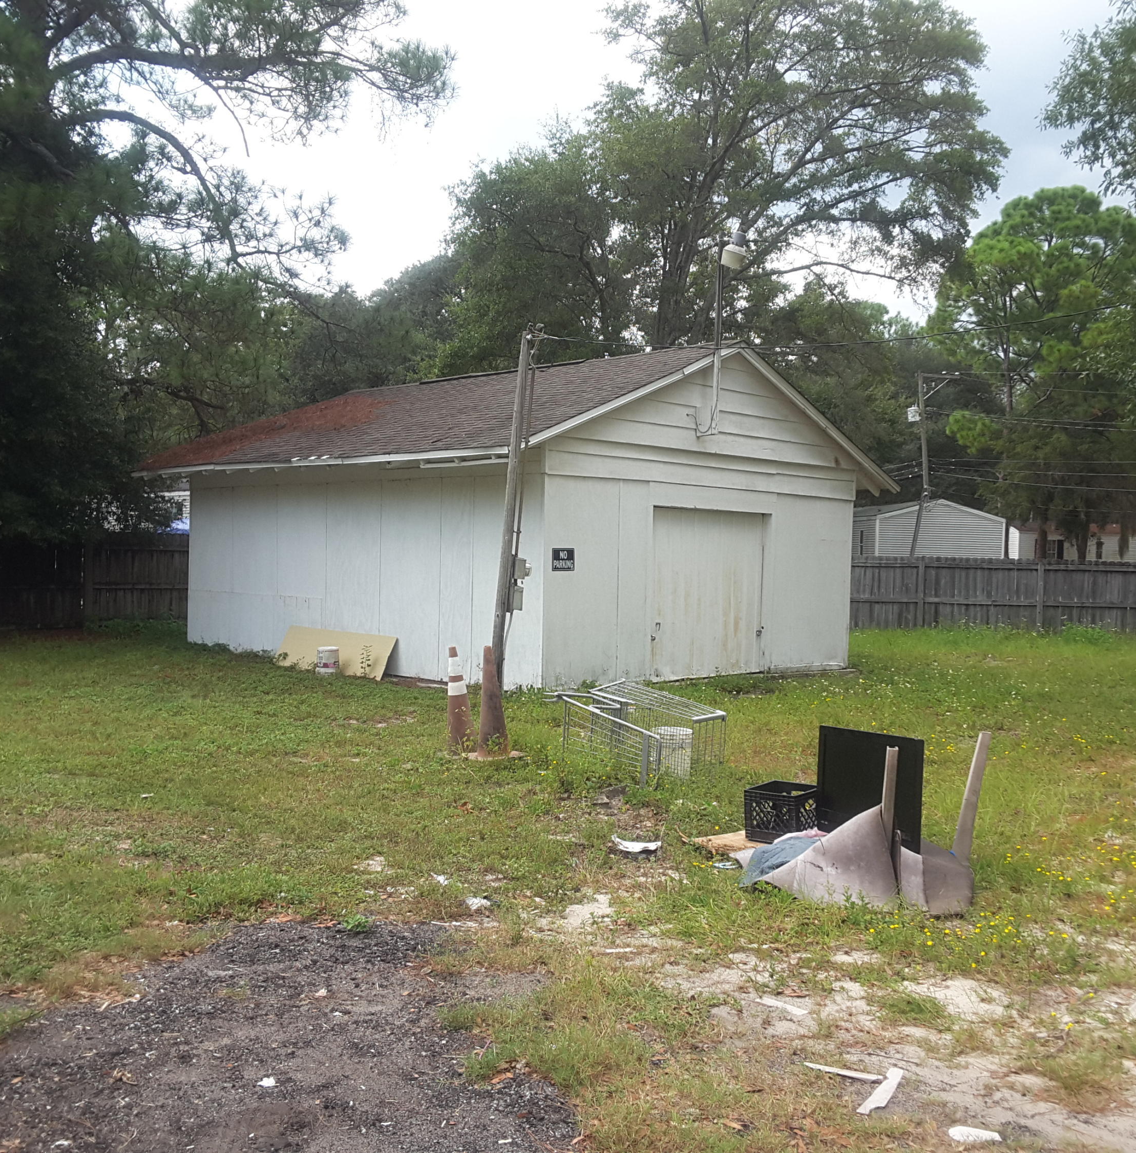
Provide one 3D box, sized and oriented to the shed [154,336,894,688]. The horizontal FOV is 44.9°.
[{"bbox_3d":[-0.868,-0.904,20.719,8.590,4.310,7.690,2,1,45],"label":"shed"}]

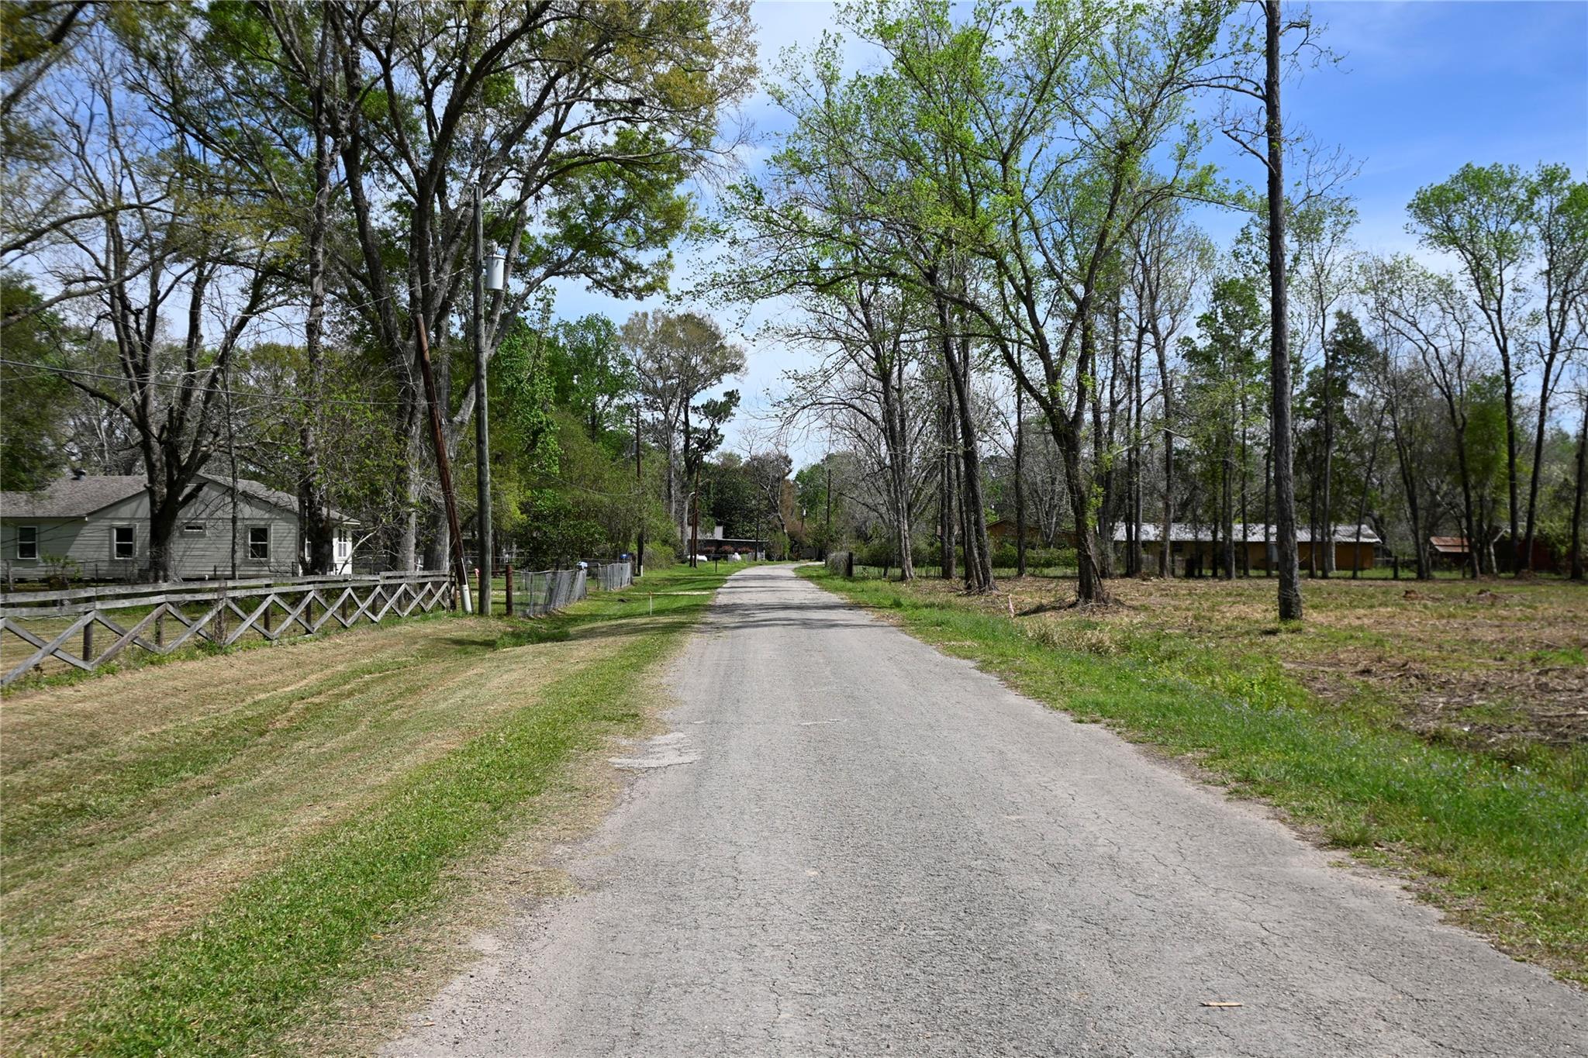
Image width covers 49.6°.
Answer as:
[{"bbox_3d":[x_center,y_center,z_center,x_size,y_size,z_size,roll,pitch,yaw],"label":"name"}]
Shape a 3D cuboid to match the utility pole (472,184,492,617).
[{"bbox_3d":[-7.178,-2.960,39.550,0.290,9.970,0.290,-1,-1,0],"label":"utility pole"}]

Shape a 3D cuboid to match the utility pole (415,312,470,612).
[{"bbox_3d":[-8.288,-1.582,40.536,0.250,7.170,0.250,-9,-1,0],"label":"utility pole"}]

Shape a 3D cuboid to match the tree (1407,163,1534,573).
[{"bbox_3d":[35.417,-8.367,90.109,6.700,21.670,6.300,0,-1,0],"label":"tree"}]

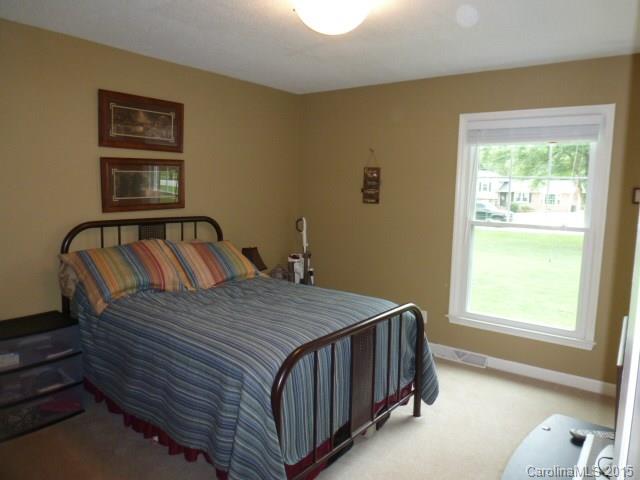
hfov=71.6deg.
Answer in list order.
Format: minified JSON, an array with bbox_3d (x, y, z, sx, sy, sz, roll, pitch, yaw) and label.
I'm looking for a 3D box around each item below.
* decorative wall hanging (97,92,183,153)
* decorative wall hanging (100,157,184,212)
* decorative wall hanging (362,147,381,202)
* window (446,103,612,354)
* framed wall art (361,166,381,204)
[{"bbox_3d":[-1.277,-0.840,3.225,0.030,0.376,0.713,6,10,34],"label":"decorative wall hanging"},{"bbox_3d":[-1.285,-0.408,3.278,0.030,0.376,0.703,6,10,34],"label":"decorative wall hanging"},{"bbox_3d":[0.499,-0.597,4.198,0.174,0.528,0.025,6,10,34],"label":"decorative wall hanging"},{"bbox_3d":[1.618,-0.110,3.529,1.115,1.788,0.110,6,10,34],"label":"window"},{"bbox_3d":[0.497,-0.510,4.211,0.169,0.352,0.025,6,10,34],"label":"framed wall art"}]

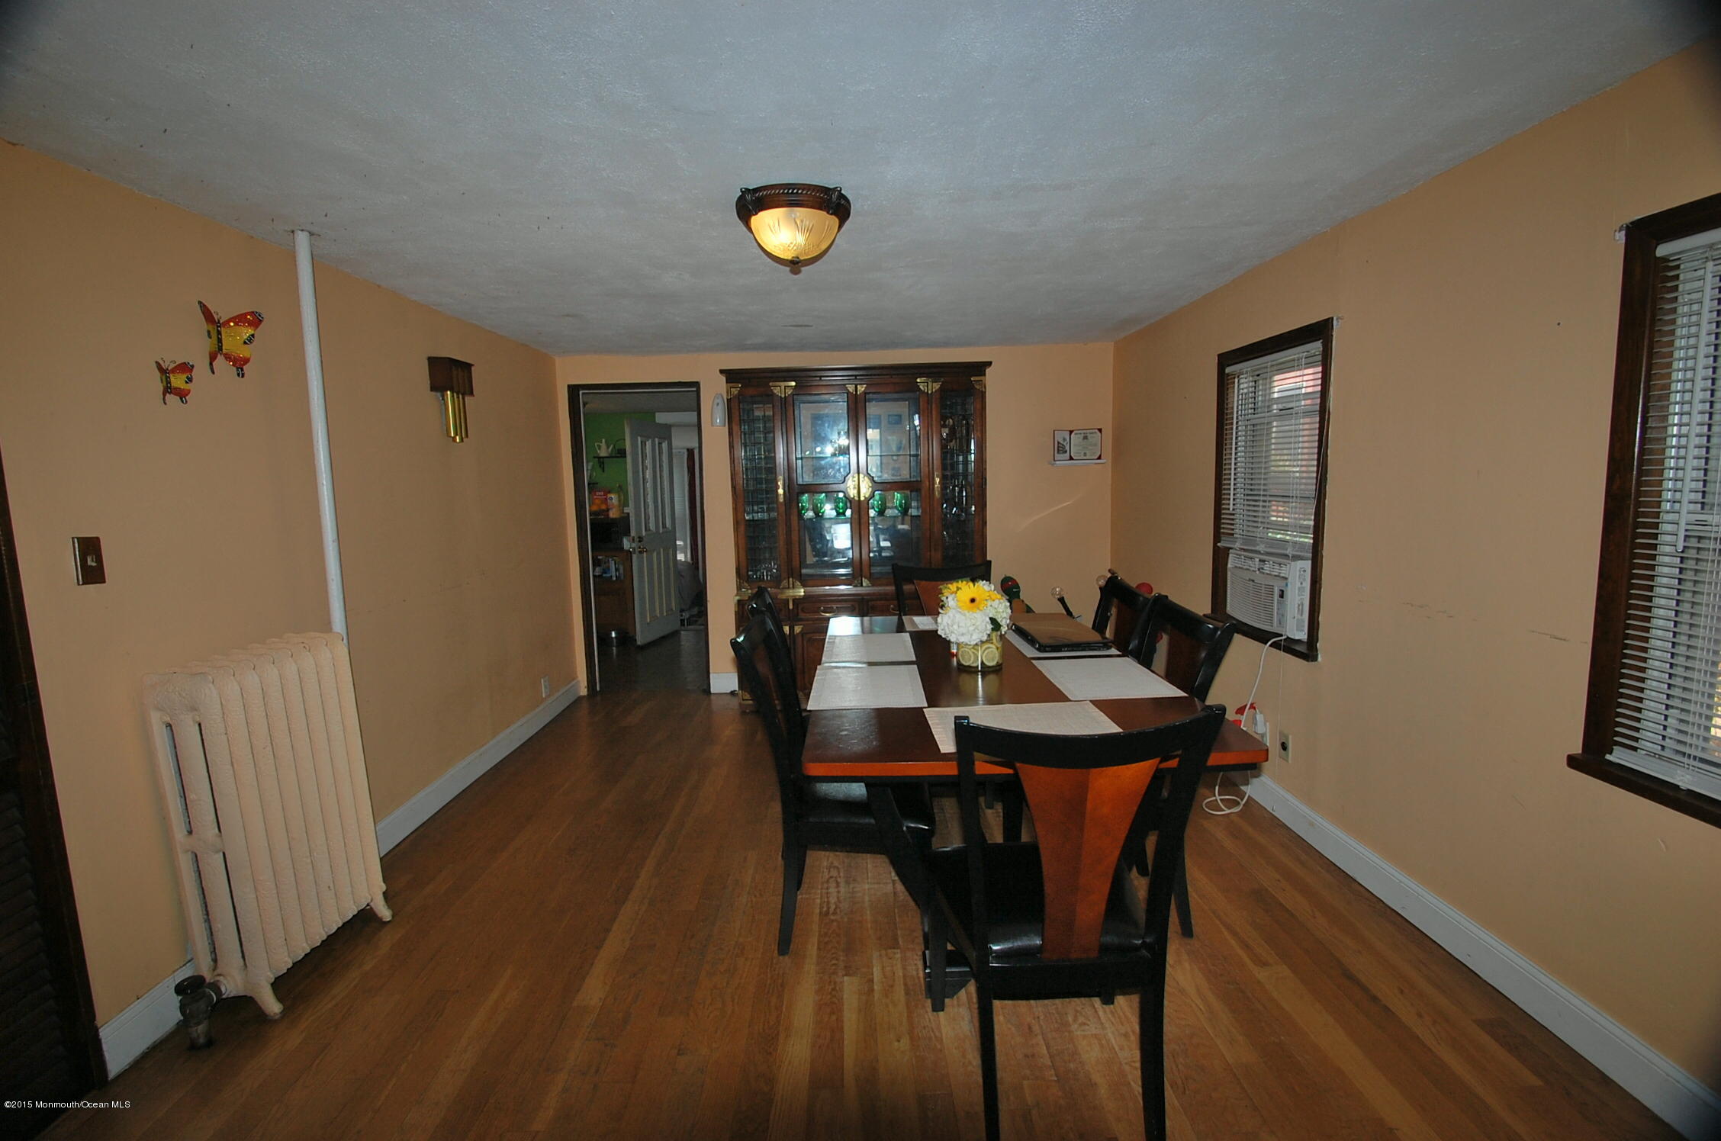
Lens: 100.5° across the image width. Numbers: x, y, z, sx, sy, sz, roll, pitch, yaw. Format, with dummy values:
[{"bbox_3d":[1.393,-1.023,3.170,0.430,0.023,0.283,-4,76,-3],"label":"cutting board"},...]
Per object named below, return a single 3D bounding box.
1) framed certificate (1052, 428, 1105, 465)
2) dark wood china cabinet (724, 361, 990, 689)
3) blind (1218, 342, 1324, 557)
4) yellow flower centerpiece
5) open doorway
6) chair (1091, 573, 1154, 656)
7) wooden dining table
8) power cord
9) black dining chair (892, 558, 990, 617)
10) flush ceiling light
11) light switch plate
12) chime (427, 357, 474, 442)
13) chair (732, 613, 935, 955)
[{"bbox_3d":[1.434,-0.815,4.712,0.335,0.222,0.030,-1,7,-1],"label":"framed certificate"},{"bbox_3d":[-0.002,-0.201,4.571,1.630,2.100,0.410,-1,7,-1],"label":"dark wood china cabinet"},{"bbox_3d":[1.719,-0.483,3.044,0.045,0.820,0.685,-1,7,-1],"label":"blind"},{"bbox_3d":[0.394,0.187,2.508,0.250,0.295,0.245,-2,7,-1],"label":"yellow flower centerpiece"},{"bbox_3d":[-1.459,-0.193,4.862,0.860,2.080,0.130,-2,7,-1],"label":"open doorway"},{"bbox_3d":[0.838,0.549,2.913,0.560,0.990,0.490,-1,7,-1],"label":"chair"},{"bbox_3d":[0.416,0.704,2.623,1.090,0.760,1.800,-2,7,-1],"label":"wooden dining table"},{"bbox_3d":[1.600,0.624,2.954,0.250,0.800,0.350,-1,7,-1],"label":"power cord"},{"bbox_3d":[0.440,0.485,3.494,0.500,0.990,0.560,-2,7,-4],"label":"black dining chair"},{"bbox_3d":[-0.202,-1.045,2.220,0.365,0.178,0.365,-1,7,-1],"label":"flush ceiling light"},{"bbox_3d":[-1.901,-0.024,1.765,0.011,0.116,0.068,-2,7,-1],"label":"light switch plate"},{"bbox_3d":[-1.896,-0.783,3.338,0.095,0.385,0.195,-2,7,-1],"label":"chime"},{"bbox_3d":[-0.081,0.646,2.262,0.560,0.990,0.470,-1,7,4],"label":"chair"}]

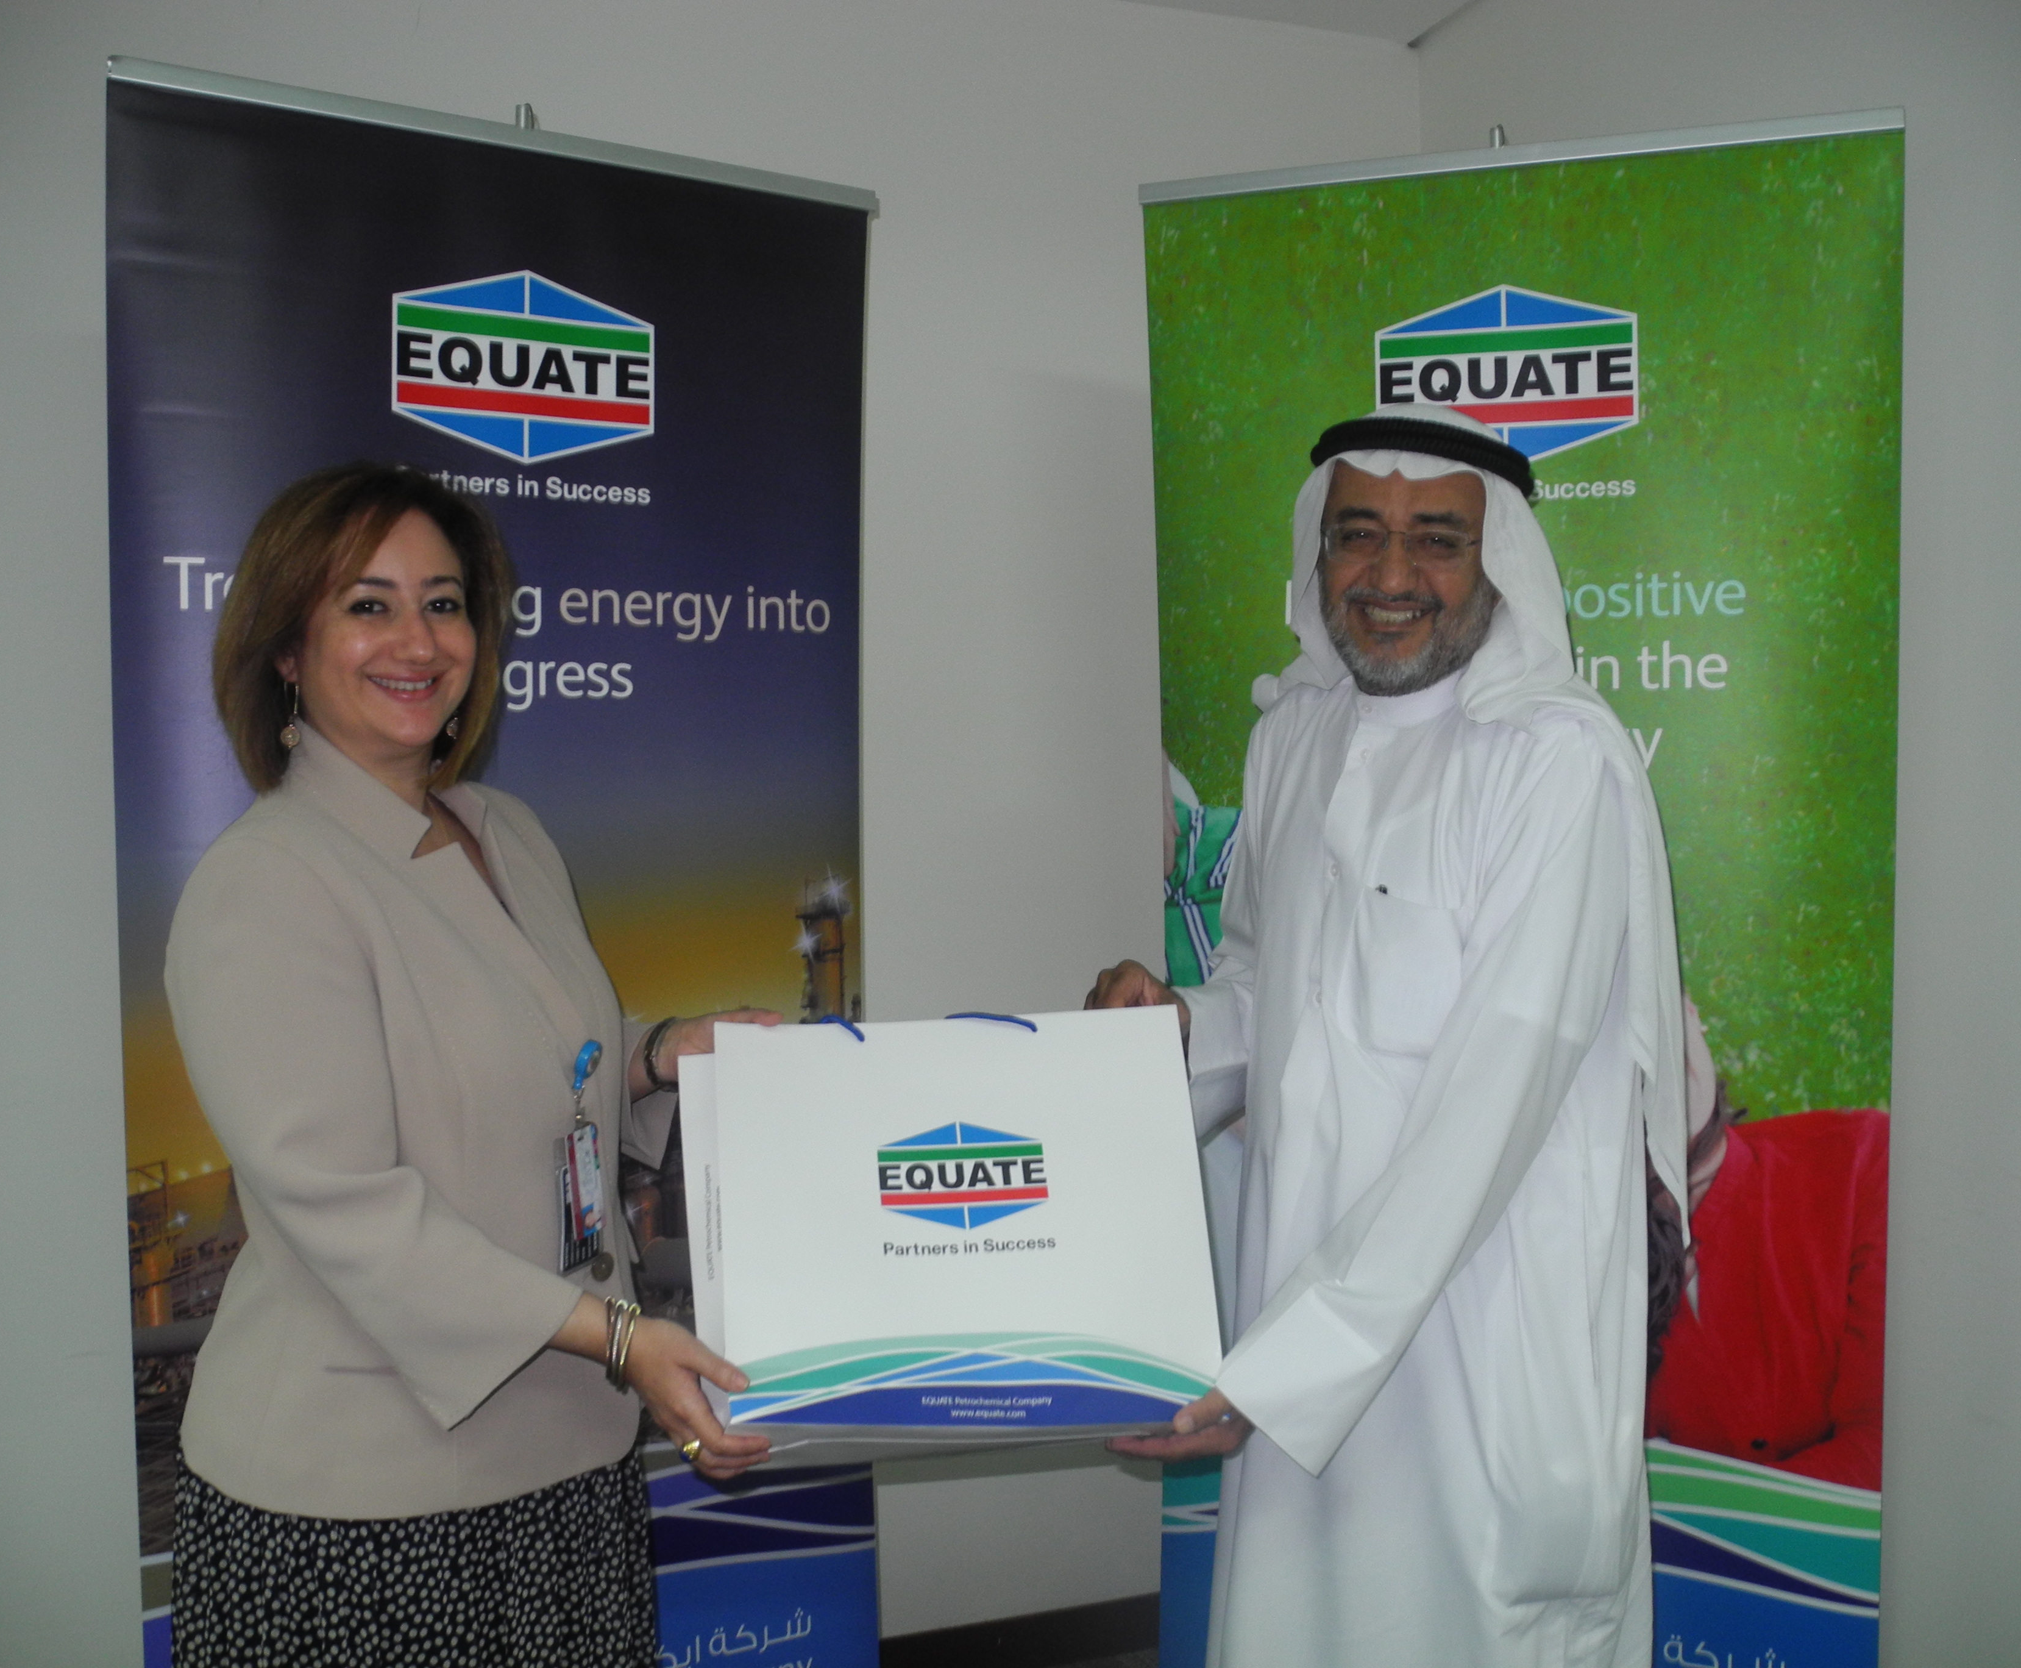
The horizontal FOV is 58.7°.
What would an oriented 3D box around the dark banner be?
[{"bbox_3d":[-0.547,0.266,2.087,0.860,2.120,0.150,-2,3,-31],"label":"dark banner"}]

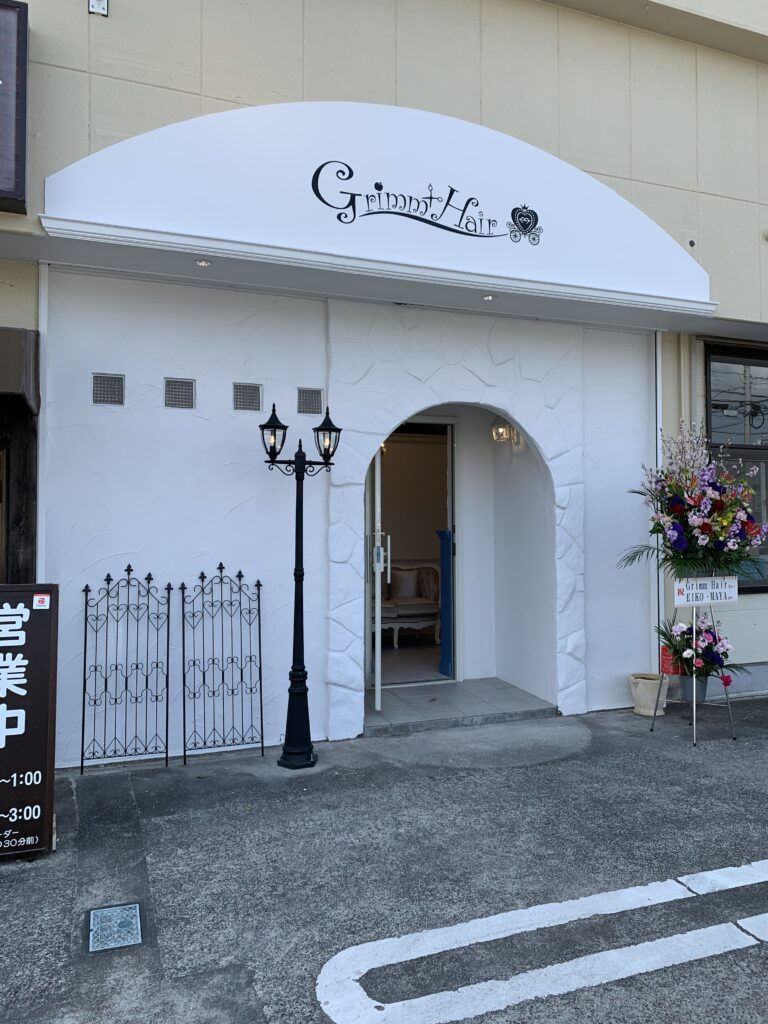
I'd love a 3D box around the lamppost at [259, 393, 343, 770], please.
[{"bbox_3d":[-0.518,0.445,4.820,0.545,2.233,0.253,0,-2,-21],"label":"lamppost"}]

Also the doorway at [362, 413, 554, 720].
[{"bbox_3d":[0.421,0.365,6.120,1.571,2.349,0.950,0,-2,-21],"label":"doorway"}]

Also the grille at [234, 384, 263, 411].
[{"bbox_3d":[-0.920,-0.769,5.190,0.201,0.191,0.043,0,-2,-21],"label":"grille"}]

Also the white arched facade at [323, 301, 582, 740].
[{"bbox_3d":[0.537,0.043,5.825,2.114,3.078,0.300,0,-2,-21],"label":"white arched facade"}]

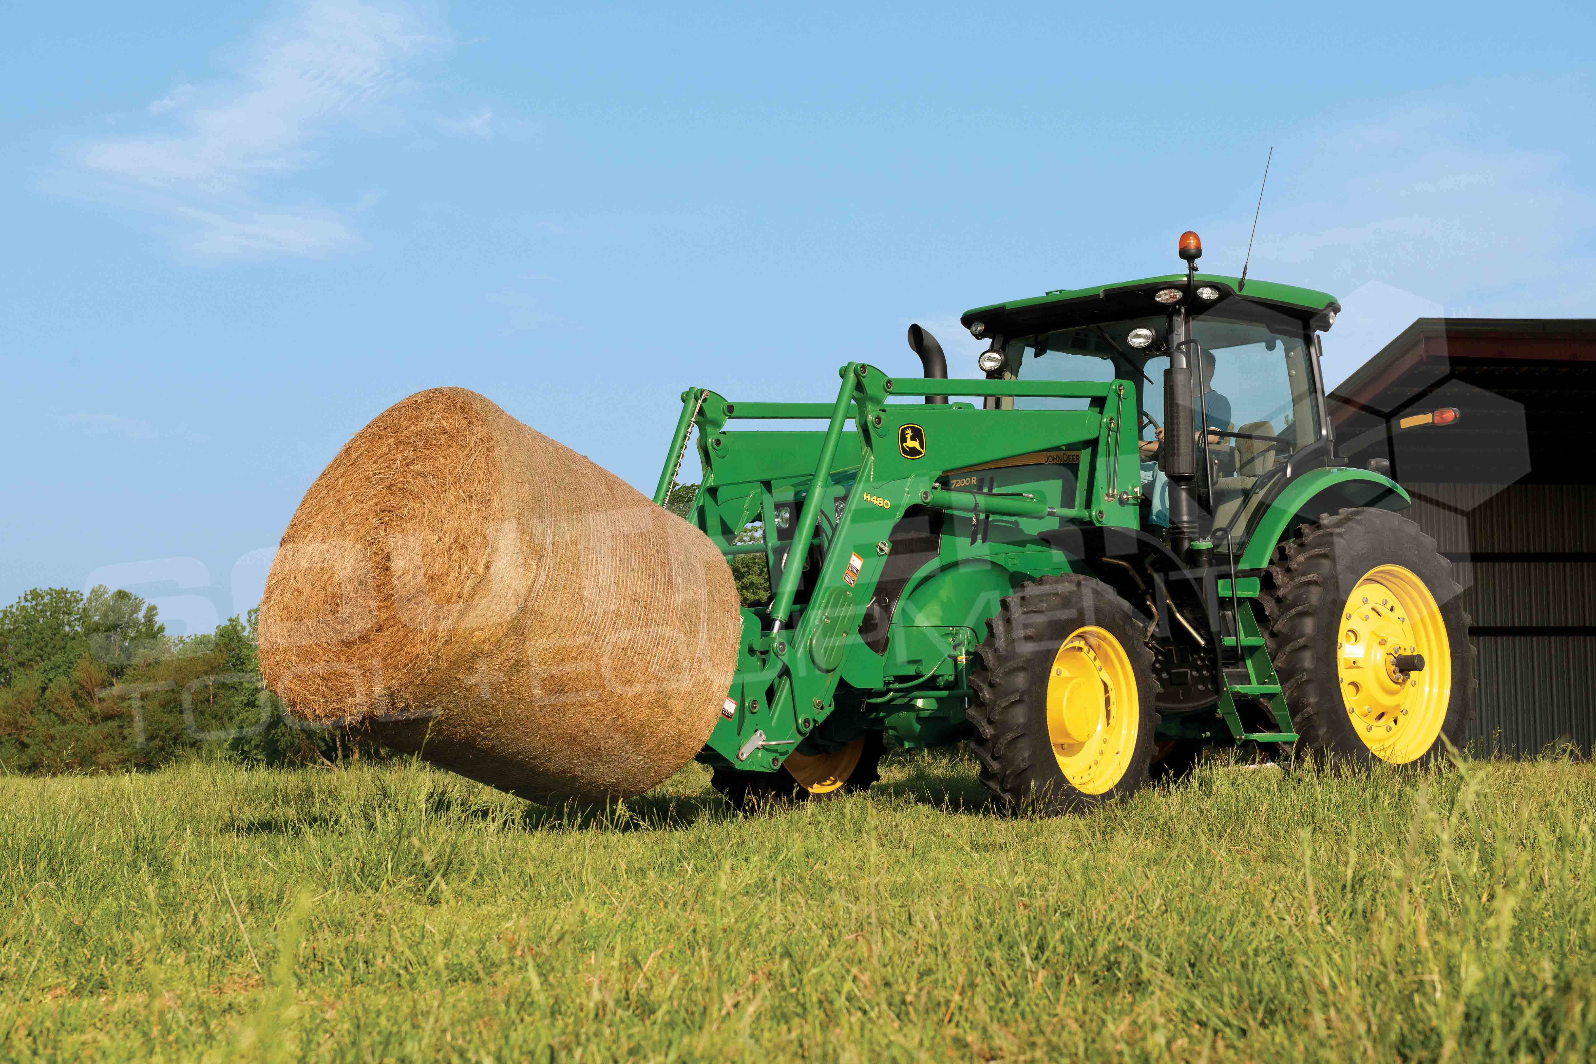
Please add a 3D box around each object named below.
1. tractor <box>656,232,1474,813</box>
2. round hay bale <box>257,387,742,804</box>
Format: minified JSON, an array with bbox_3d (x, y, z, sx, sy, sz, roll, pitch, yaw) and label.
[{"bbox_3d":[1.344,0.022,16.282,6.400,3.460,2.420,3,-6,-44],"label":"tractor"},{"bbox_3d":[-1.451,0.385,13.564,1.670,1.670,1.630,-5,-26,44],"label":"round hay bale"}]

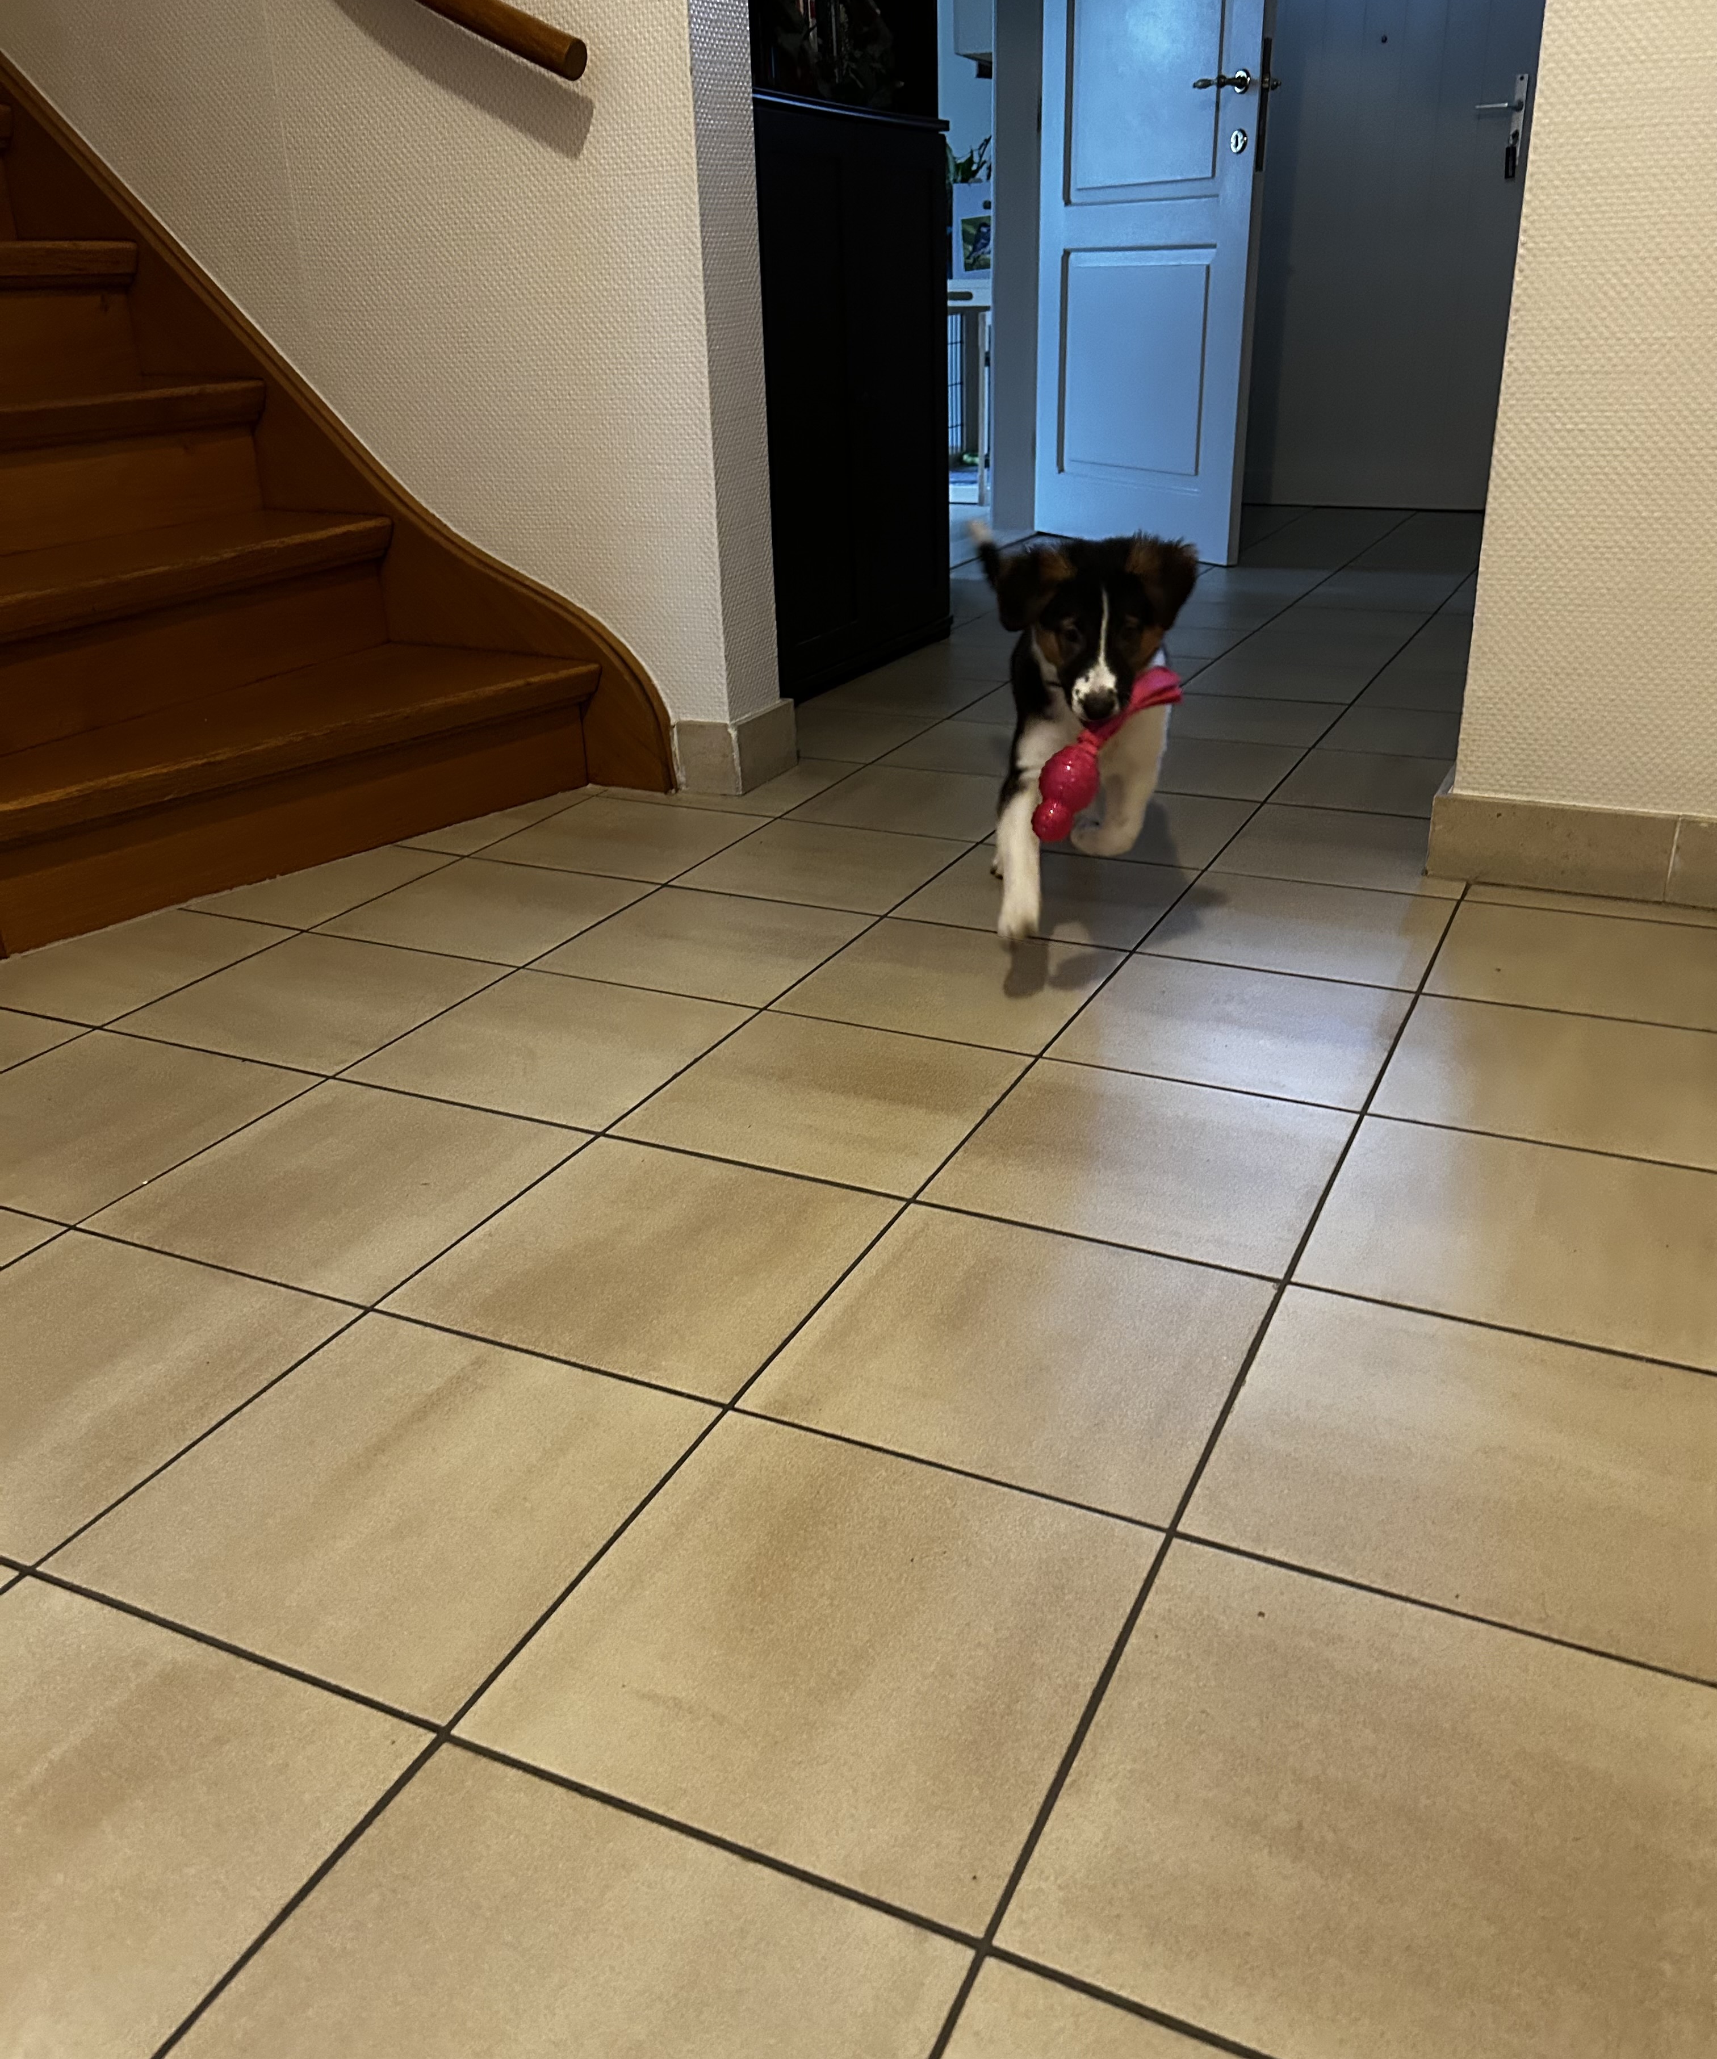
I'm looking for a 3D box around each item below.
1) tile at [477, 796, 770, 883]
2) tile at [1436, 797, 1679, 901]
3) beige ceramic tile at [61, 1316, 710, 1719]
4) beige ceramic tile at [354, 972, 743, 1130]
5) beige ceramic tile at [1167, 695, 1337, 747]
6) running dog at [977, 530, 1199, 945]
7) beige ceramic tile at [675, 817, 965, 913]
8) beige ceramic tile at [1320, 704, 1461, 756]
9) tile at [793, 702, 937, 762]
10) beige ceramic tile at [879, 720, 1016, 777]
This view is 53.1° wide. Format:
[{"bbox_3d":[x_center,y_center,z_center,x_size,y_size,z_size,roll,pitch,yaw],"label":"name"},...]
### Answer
[{"bbox_3d":[-0.312,-0.254,2.322,0.297,0.012,0.297,10,26,24],"label":"tile"},{"bbox_3d":[0.818,-0.215,2.034,0.265,0.100,0.011,10,26,24],"label":"tile"},{"bbox_3d":[-0.287,0.292,1.081,0.297,0.012,0.297,10,26,24],"label":"beige ceramic tile"},{"bbox_3d":[-0.300,0.019,1.702,0.297,0.012,0.297,10,26,24],"label":"beige ceramic tile"},{"bbox_3d":[0.624,-0.499,2.817,0.297,0.012,0.297,10,26,24],"label":"beige ceramic tile"},{"bbox_3d":[0.237,-0.339,1.930,0.225,0.430,0.480,-5,24,-7],"label":"running dog"},{"bbox_3d":[-0.041,-0.208,2.196,0.297,0.010,0.297,10,26,24],"label":"beige ceramic tile"},{"bbox_3d":[0.901,-0.459,2.713,0.297,0.010,0.297,10,26,24],"label":"beige ceramic tile"},{"bbox_3d":[-0.049,-0.479,2.811,0.285,0.010,0.297,10,26,24],"label":"tile"},{"bbox_3d":[0.221,-0.433,2.690,0.297,0.012,0.297,10,26,24],"label":"beige ceramic tile"}]

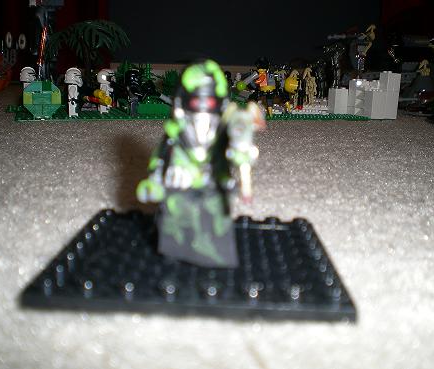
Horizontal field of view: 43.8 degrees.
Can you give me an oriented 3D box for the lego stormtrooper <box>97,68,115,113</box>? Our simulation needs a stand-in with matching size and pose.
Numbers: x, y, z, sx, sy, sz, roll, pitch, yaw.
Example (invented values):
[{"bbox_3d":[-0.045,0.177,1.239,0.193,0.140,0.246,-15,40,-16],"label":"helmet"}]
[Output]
[{"bbox_3d":[-0.106,-0.089,0.520,0.019,0.043,0.024,-2,12,-17],"label":"lego stormtrooper"}]

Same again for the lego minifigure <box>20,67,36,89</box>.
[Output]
[{"bbox_3d":[-0.172,-0.086,0.495,0.018,0.043,0.024,-2,12,-17],"label":"lego minifigure"}]

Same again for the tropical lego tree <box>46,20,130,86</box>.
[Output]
[{"bbox_3d":[-0.134,-0.123,0.565,0.085,0.095,0.085,-2,12,-17],"label":"tropical lego tree"}]

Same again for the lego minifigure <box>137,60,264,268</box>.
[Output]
[{"bbox_3d":[-0.004,-0.007,0.127,0.028,0.045,0.020,4,11,11],"label":"lego minifigure"}]

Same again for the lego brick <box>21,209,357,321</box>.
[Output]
[{"bbox_3d":[-0.004,0.016,0.133,0.064,0.005,0.064,3,11,1],"label":"lego brick"}]

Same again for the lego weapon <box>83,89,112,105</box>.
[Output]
[{"bbox_3d":[-0.111,-0.081,0.505,0.028,0.016,0.013,7,13,23],"label":"lego weapon"}]

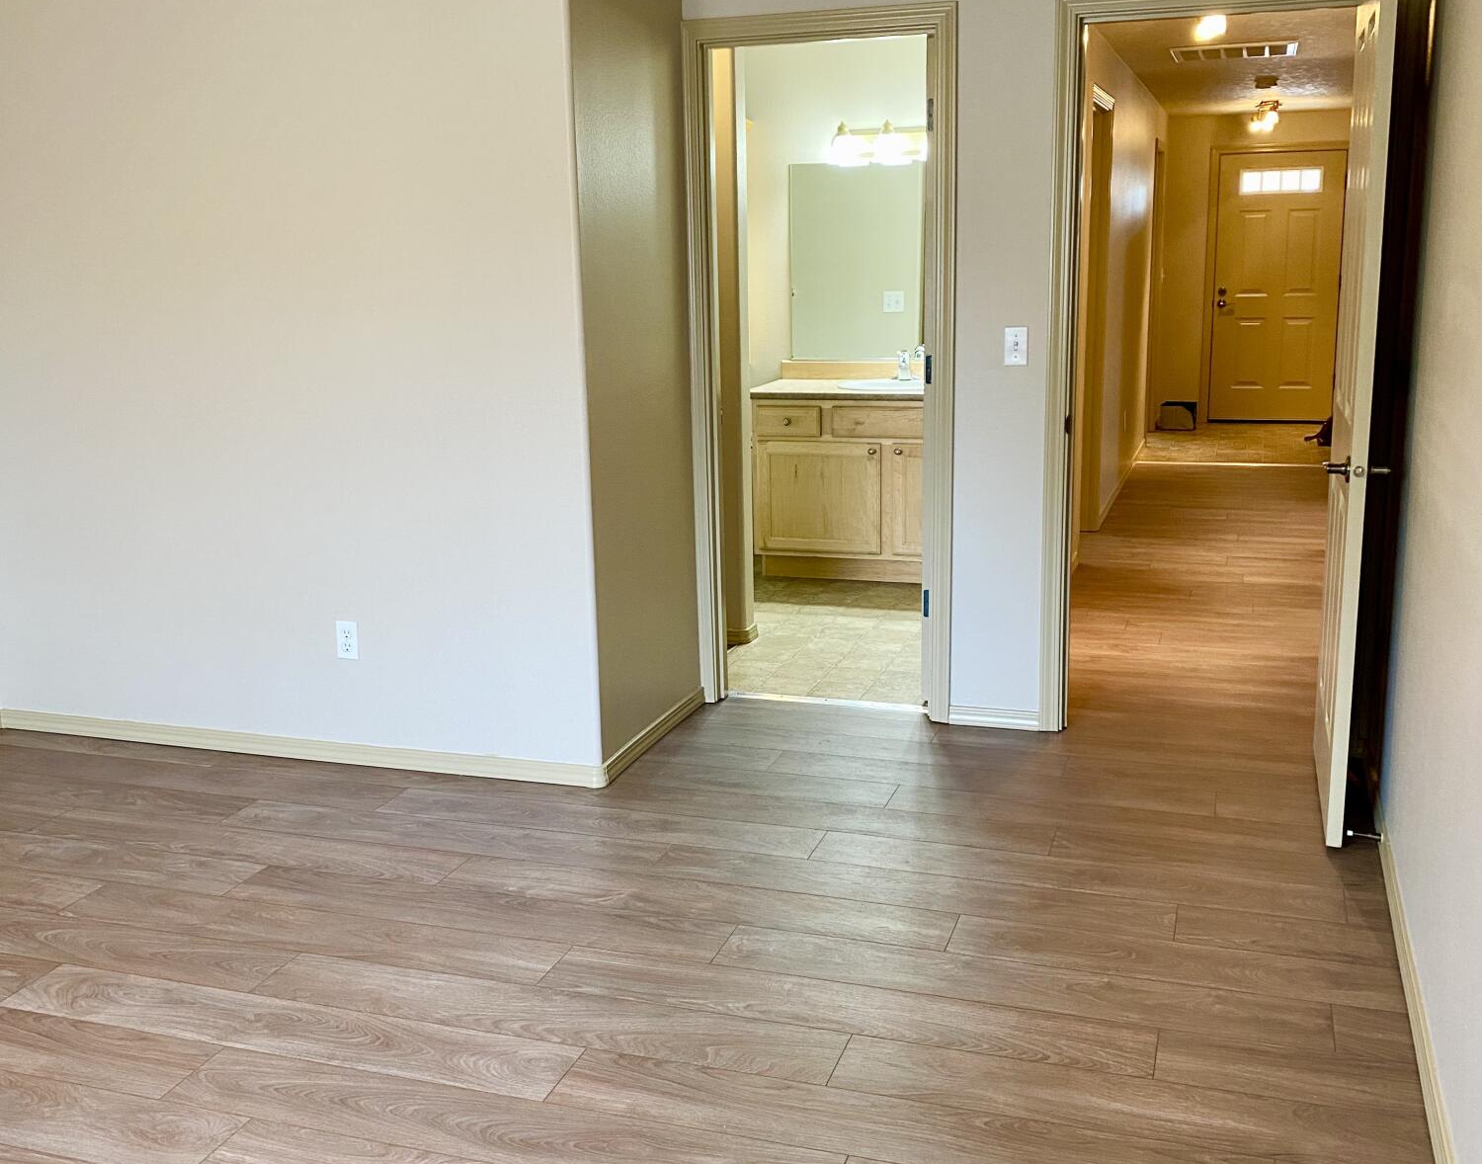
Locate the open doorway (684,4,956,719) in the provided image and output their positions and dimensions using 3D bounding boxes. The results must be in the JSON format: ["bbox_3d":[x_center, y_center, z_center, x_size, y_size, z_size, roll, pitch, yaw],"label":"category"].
[{"bbox_3d":[0.261,-0.630,4.602,0.827,2.134,0.130,3,13,18],"label":"open doorway"}]

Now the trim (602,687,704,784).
[{"bbox_3d":[-0.255,0.460,4.526,0.016,0.059,0.823,3,13,18],"label":"trim"}]

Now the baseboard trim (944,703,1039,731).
[{"bbox_3d":[0.785,0.423,4.595,0.276,0.059,0.016,3,13,18],"label":"baseboard trim"}]

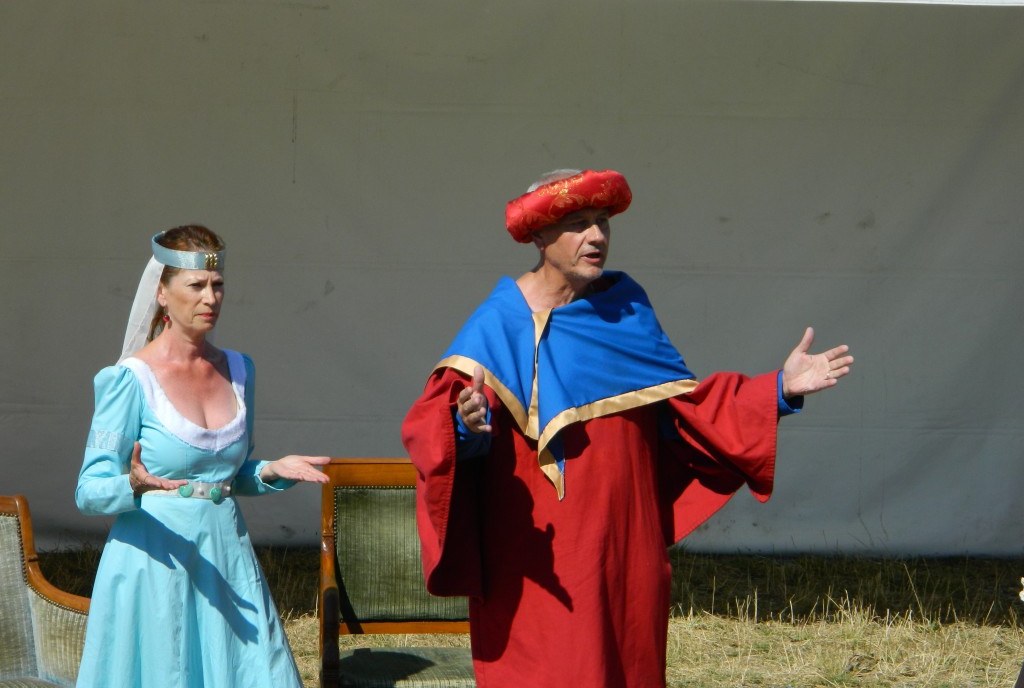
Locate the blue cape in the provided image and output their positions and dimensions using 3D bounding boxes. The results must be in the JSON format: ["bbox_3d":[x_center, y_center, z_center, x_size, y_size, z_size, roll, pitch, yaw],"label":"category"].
[{"bbox_3d":[0.117,0.087,9.350,0.560,0.480,0.400,2,4,12],"label":"blue cape"}]

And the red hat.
[{"bbox_3d":[0.119,-0.289,9.320,0.260,0.090,0.280,-12,-11,-2],"label":"red hat"}]

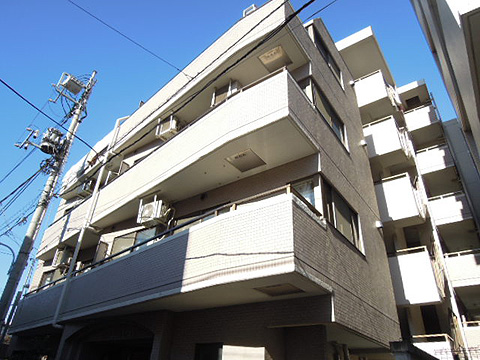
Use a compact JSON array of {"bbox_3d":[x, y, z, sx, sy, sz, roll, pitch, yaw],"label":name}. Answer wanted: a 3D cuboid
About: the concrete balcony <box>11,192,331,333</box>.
[{"bbox_3d":[-3.546,3.018,8.727,12.728,1.144,1.355,-24,-42,37],"label":"concrete balcony"}]

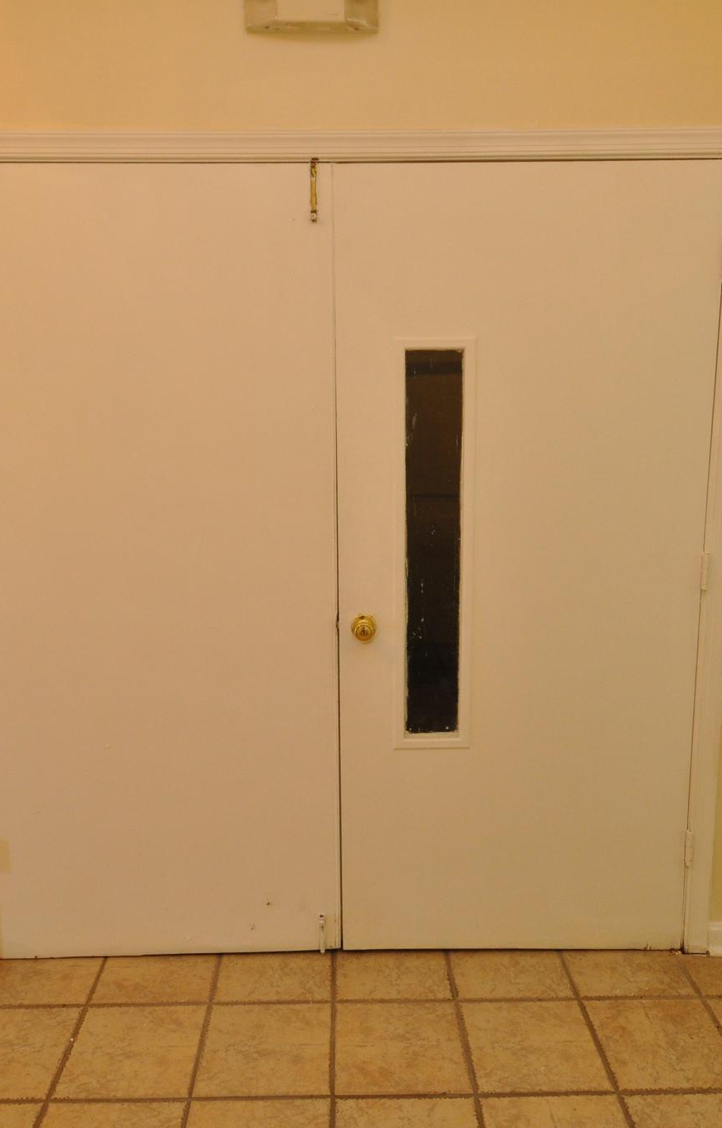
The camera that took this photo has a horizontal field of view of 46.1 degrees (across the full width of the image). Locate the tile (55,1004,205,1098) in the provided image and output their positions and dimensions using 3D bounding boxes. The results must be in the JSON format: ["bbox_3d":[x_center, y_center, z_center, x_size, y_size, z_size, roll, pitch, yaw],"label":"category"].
[{"bbox_3d":[-0.525,1.135,1.977,0.296,0.010,0.296,0,9,-1],"label":"tile"}]

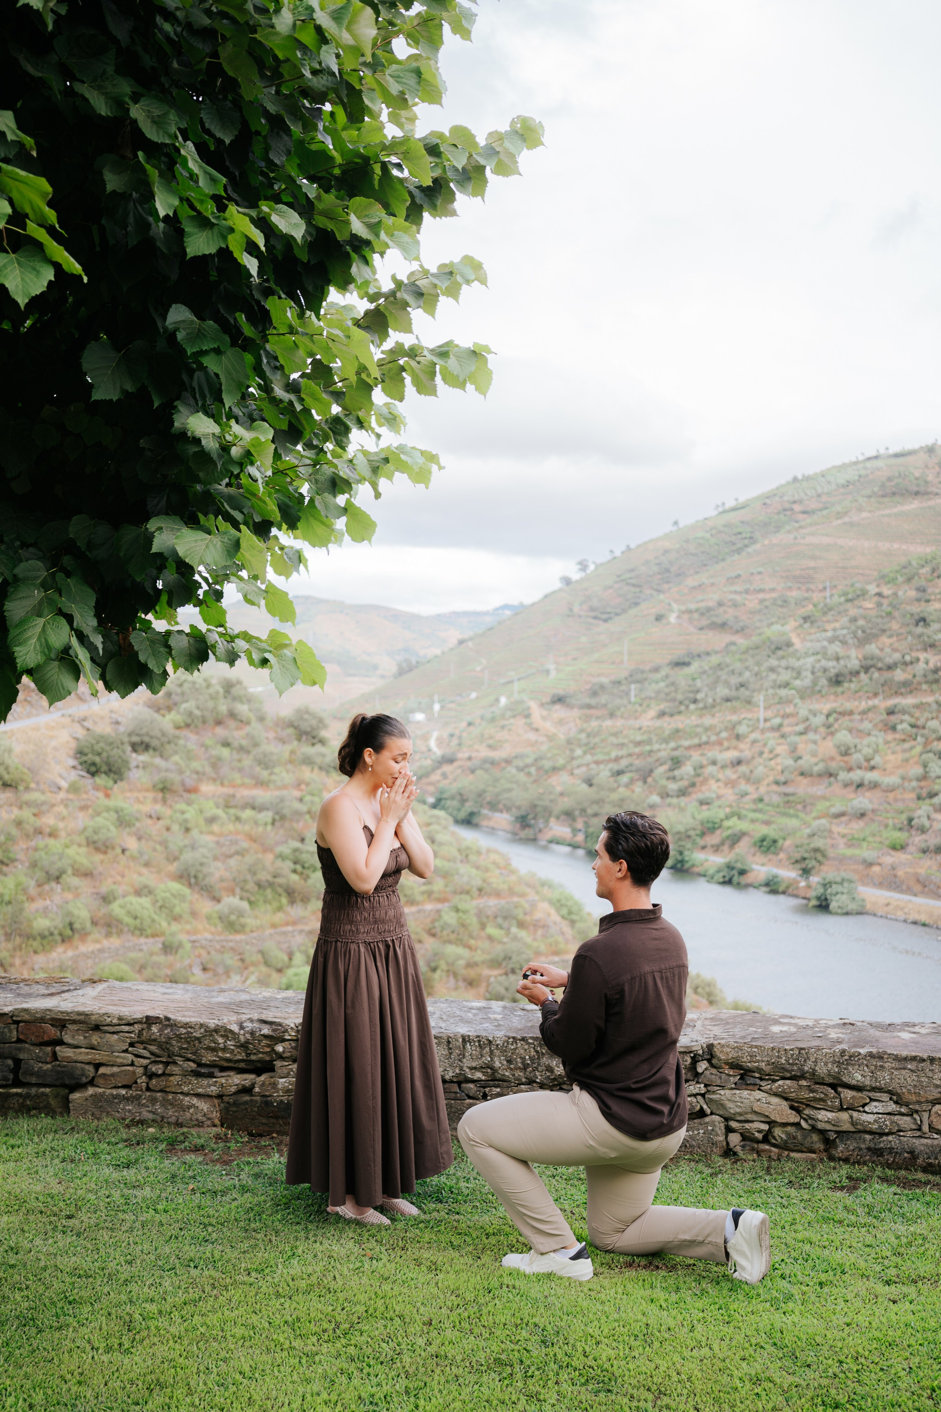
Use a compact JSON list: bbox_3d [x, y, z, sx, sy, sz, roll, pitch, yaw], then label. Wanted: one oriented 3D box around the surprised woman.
[{"bbox_3d":[-0.333,0.845,4.480,0.500,1.645,0.510,0,1,37],"label":"surprised woman"}]

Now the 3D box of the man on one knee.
[{"bbox_3d":[0.455,0.990,4.100,0.860,1.340,0.560,0,1,32],"label":"man on one knee"}]

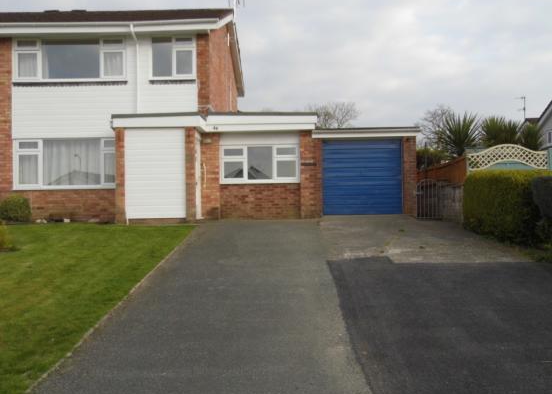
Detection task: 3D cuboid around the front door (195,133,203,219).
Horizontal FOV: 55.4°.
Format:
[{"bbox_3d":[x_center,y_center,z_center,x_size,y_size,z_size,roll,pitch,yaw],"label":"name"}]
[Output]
[{"bbox_3d":[-1.955,-0.480,13.200,0.090,2.070,0.880,-1,1,0],"label":"front door"}]

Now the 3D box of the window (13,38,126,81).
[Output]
[{"bbox_3d":[-5.337,-3.541,13.620,2.970,1.120,0.100,-1,1,0],"label":"window"}]

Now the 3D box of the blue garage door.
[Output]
[{"bbox_3d":[2.276,-0.511,13.800,2.090,1.980,0.100,-1,1,0],"label":"blue garage door"}]

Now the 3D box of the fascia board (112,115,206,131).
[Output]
[{"bbox_3d":[-2.820,-1.810,12.850,2.070,0.330,1.050,-1,1,0],"label":"fascia board"}]

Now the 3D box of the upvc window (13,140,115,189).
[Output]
[{"bbox_3d":[-5.345,-0.854,13.620,2.940,1.310,0.100,-1,1,0],"label":"upvc window"}]

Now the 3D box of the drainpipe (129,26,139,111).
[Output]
[{"bbox_3d":[-3.600,-3.220,13.370,0.110,2.250,0.480,-1,1,0],"label":"drainpipe"}]

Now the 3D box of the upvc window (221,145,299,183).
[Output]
[{"bbox_3d":[-0.422,-0.859,13.620,2.060,1.010,0.100,-1,1,0],"label":"upvc window"}]

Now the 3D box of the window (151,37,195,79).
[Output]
[{"bbox_3d":[-2.661,-3.585,13.620,1.150,1.110,0.100,-1,1,0],"label":"window"}]

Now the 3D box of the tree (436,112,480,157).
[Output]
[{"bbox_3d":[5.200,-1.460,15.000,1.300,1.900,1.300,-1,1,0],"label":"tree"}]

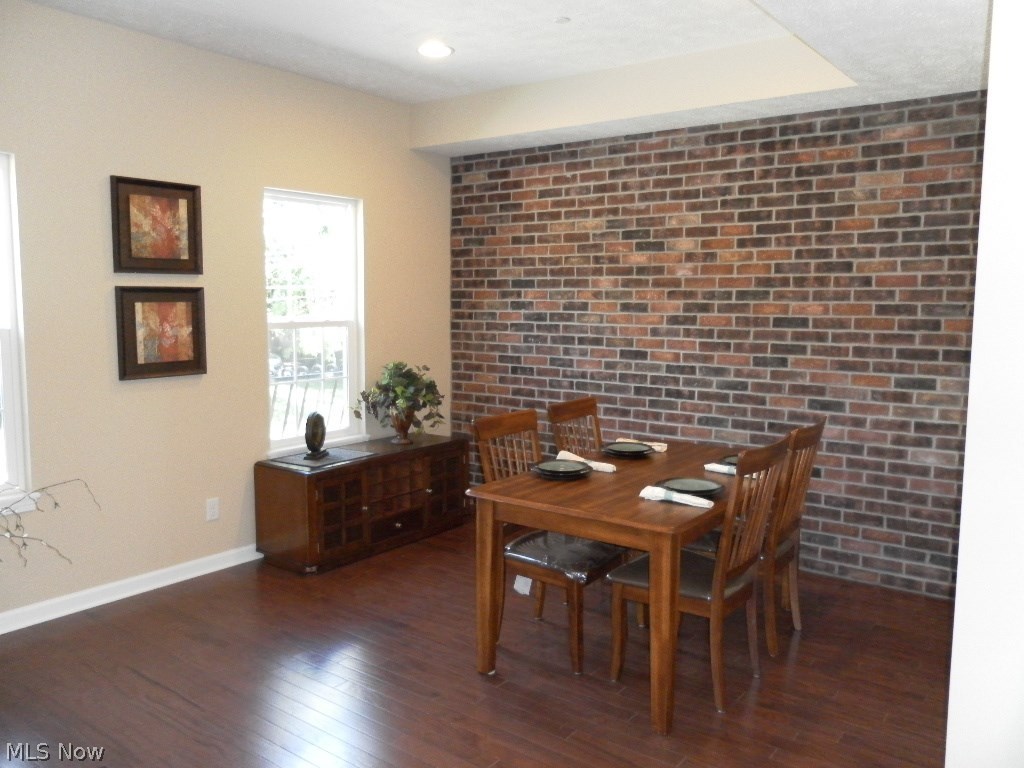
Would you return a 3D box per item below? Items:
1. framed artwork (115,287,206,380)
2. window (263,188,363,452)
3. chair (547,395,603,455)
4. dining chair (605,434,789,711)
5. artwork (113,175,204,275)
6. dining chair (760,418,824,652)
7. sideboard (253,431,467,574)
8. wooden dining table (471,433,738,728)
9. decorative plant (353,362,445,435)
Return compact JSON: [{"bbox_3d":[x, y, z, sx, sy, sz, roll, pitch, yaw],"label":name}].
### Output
[{"bbox_3d":[-1.738,-0.255,4.136,0.035,0.448,0.466,5,8,37],"label":"framed artwork"},{"bbox_3d":[-1.181,-0.373,4.955,0.100,1.500,0.745,5,8,37],"label":"window"},{"bbox_3d":[0.499,0.583,3.995,0.550,0.966,0.470,5,8,37],"label":"chair"},{"bbox_3d":[0.703,0.670,3.174,0.545,0.966,0.470,5,8,37],"label":"dining chair"},{"bbox_3d":[-1.735,-0.768,4.082,0.035,0.448,0.466,5,8,37],"label":"artwork"},{"bbox_3d":[1.029,0.623,3.646,0.550,0.966,0.470,5,8,37],"label":"dining chair"},{"bbox_3d":[-0.847,0.676,5.083,0.440,0.535,1.400,5,8,37],"label":"sideboard"},{"bbox_3d":[0.626,0.744,3.558,0.910,0.738,1.510,5,8,37],"label":"wooden dining table"},{"bbox_3d":[-0.703,0.135,5.196,0.480,0.520,0.530,5,8,37],"label":"decorative plant"}]

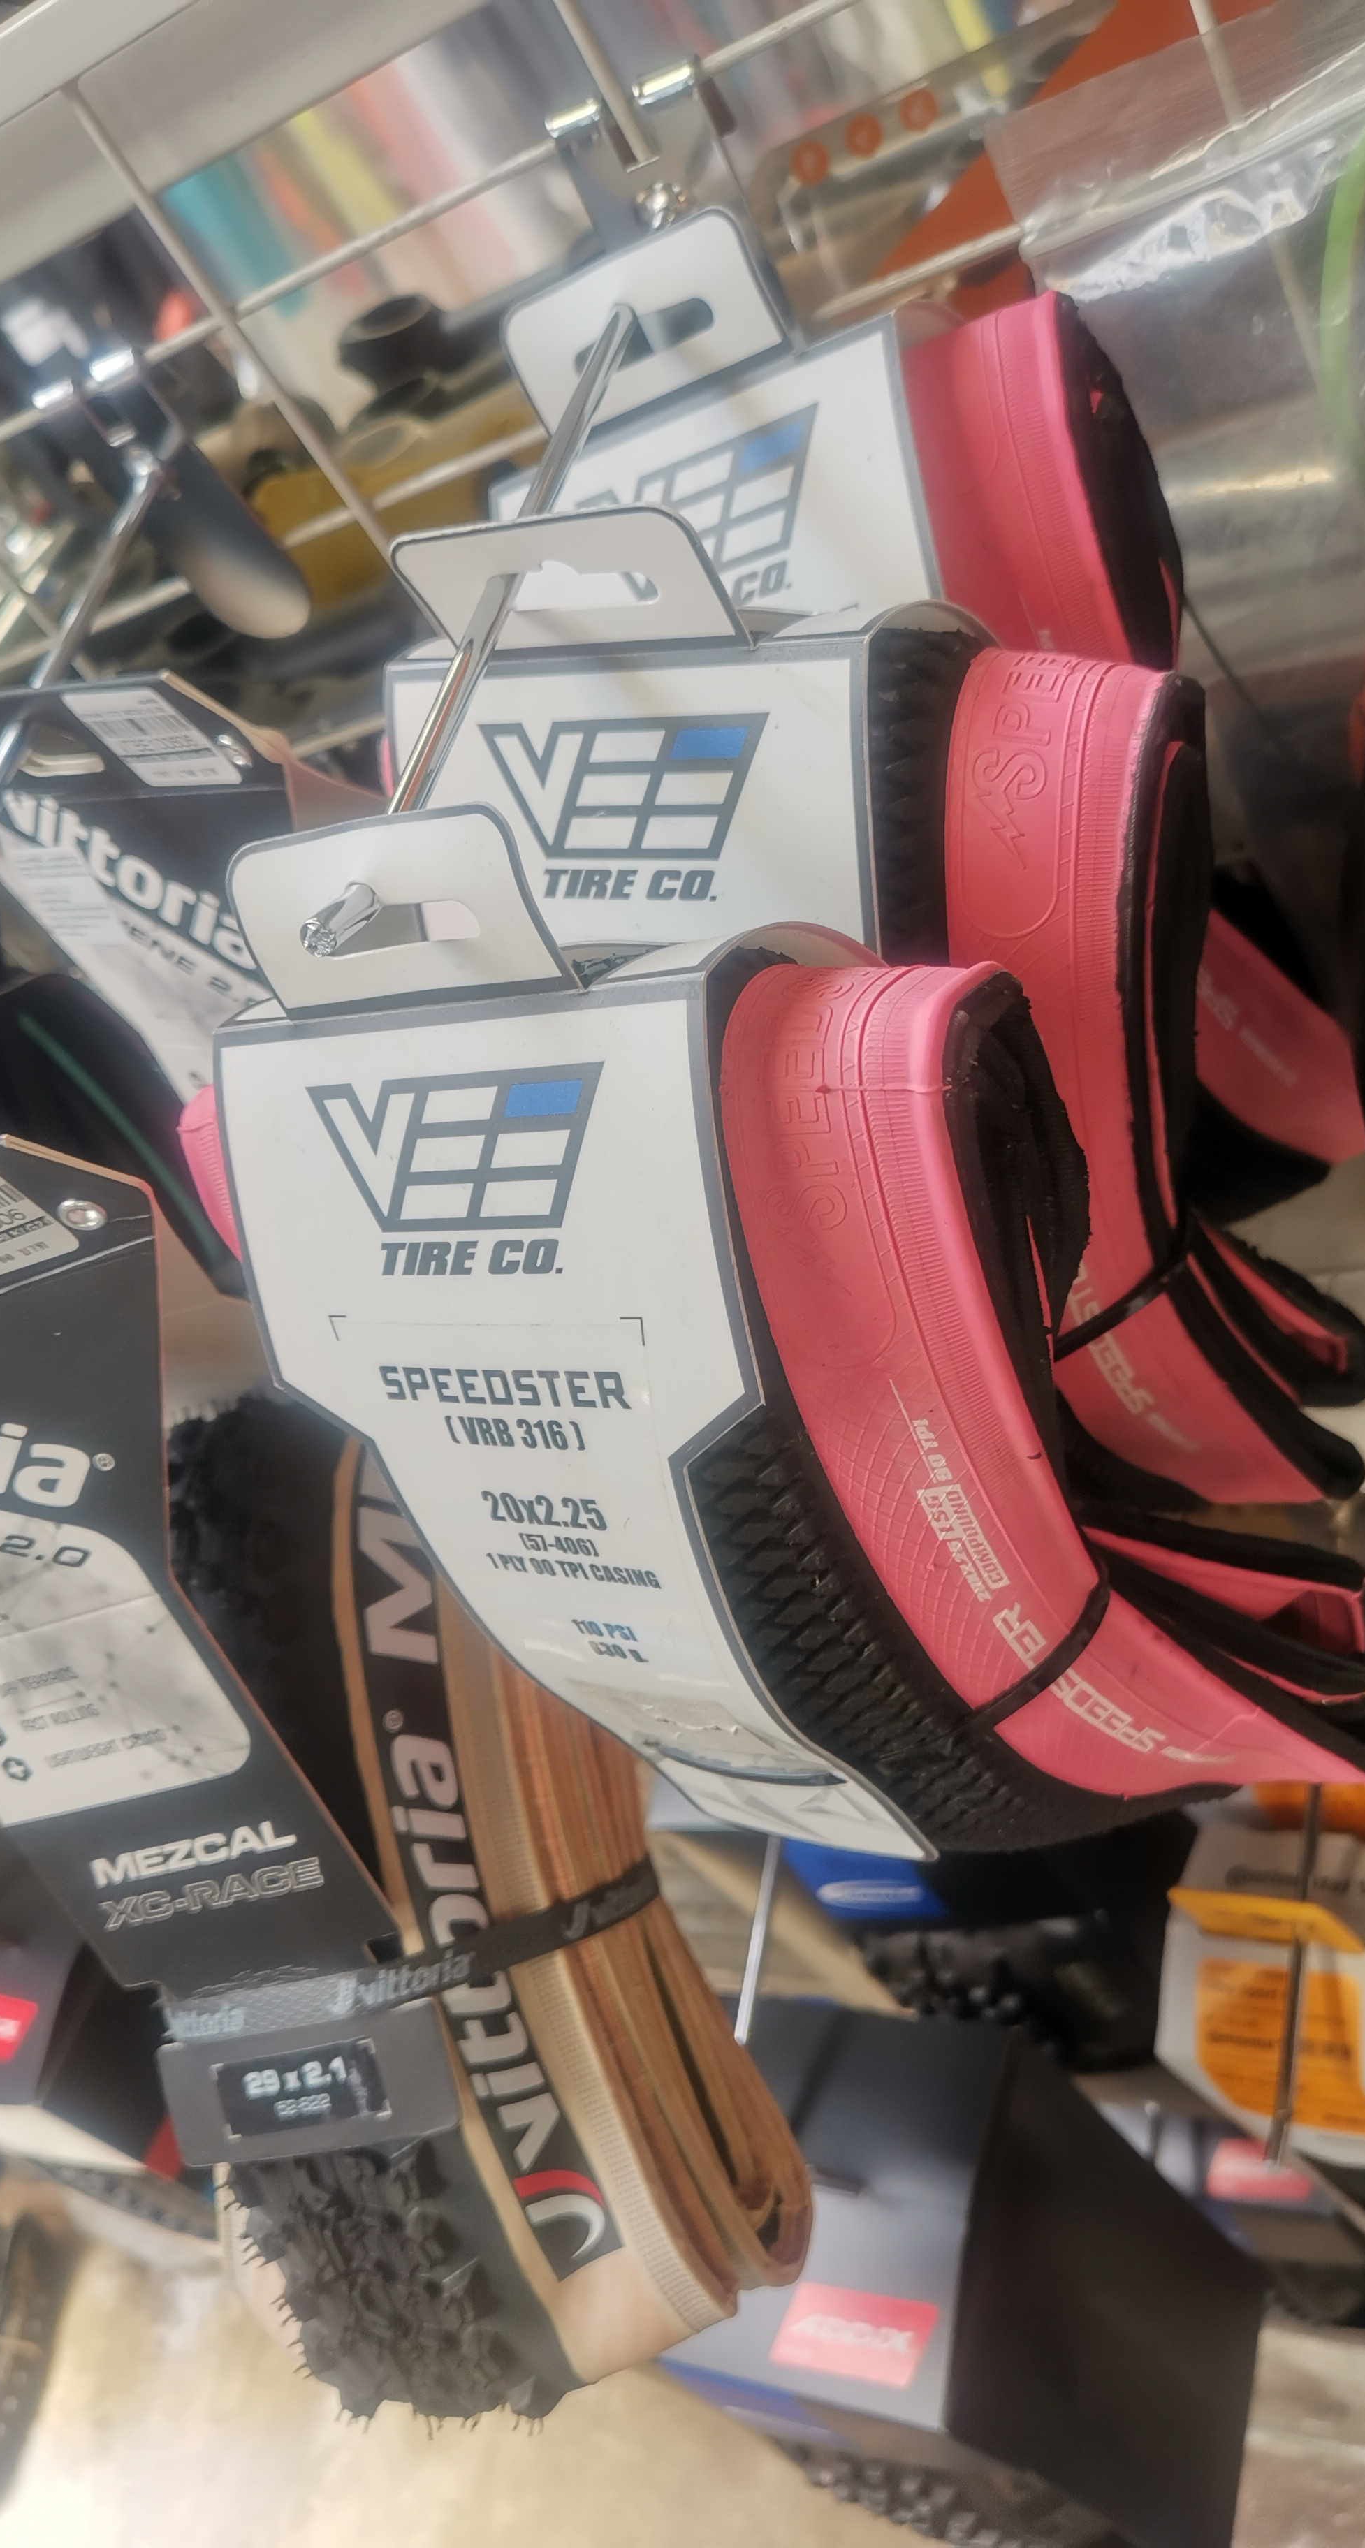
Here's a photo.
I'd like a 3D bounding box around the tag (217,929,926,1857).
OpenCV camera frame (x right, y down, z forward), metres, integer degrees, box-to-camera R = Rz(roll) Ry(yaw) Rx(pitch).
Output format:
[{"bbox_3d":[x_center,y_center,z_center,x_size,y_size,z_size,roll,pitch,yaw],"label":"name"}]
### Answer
[{"bbox_3d":[-0.007,0.031,0.324,0.093,0.169,0.063,0,20,34],"label":"tag"}]

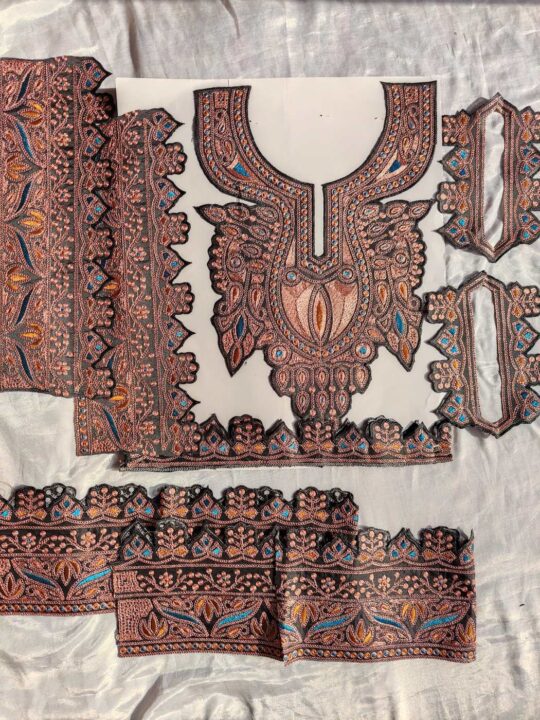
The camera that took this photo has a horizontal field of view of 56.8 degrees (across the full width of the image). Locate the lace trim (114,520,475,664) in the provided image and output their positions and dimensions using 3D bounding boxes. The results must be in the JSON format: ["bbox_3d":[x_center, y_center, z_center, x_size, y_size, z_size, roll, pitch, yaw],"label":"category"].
[{"bbox_3d":[0.031,0.288,0.620,0.443,0.018,0.172,1,87,0],"label":"lace trim"}]

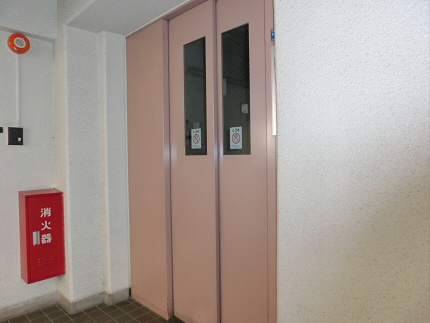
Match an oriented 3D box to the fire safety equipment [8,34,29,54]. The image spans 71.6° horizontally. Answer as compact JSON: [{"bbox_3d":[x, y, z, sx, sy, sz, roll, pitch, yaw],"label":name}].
[{"bbox_3d":[-1.445,-0.872,2.211,0.046,0.139,0.139,0,2,43],"label":"fire safety equipment"}]

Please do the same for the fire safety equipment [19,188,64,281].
[{"bbox_3d":[-1.310,0.549,2.269,0.175,0.645,0.250,0,2,43],"label":"fire safety equipment"}]

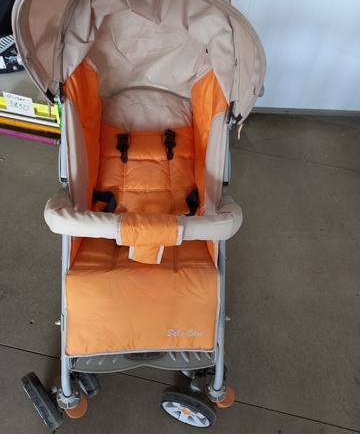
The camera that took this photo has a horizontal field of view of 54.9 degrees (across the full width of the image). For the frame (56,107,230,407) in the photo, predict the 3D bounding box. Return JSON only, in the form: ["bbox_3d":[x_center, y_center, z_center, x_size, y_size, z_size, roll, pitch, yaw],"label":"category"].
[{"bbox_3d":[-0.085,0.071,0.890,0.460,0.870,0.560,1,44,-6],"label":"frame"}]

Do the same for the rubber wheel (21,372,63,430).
[{"bbox_3d":[-0.392,0.520,0.983,0.042,0.167,0.167,-31,55,-32],"label":"rubber wheel"}]

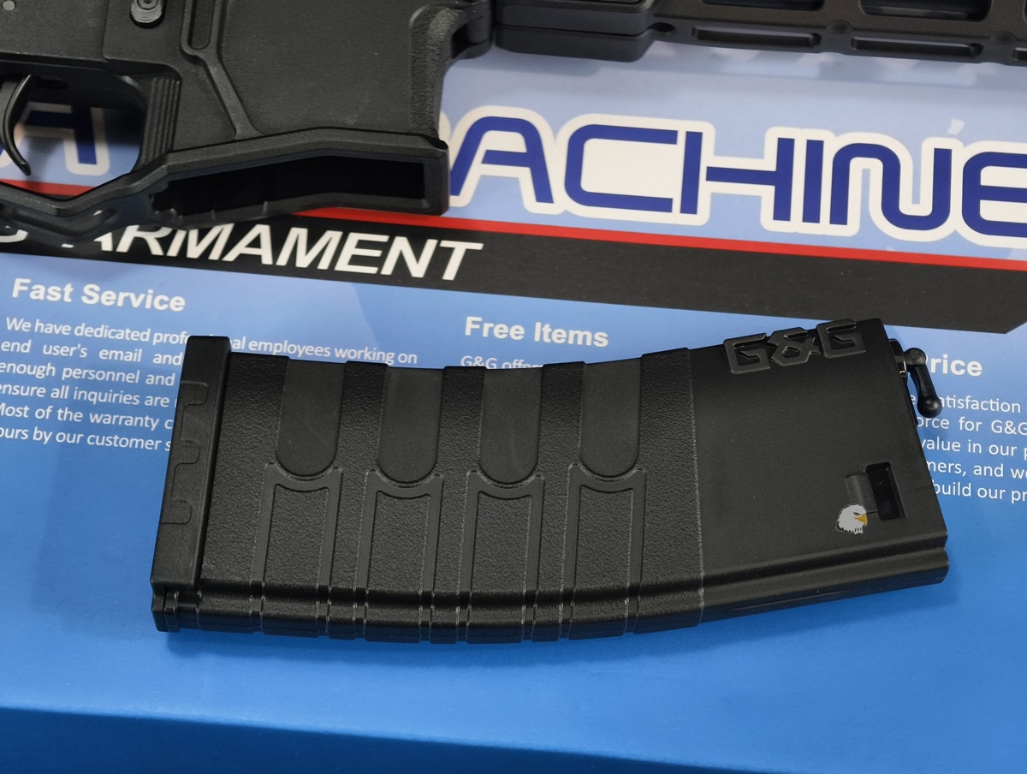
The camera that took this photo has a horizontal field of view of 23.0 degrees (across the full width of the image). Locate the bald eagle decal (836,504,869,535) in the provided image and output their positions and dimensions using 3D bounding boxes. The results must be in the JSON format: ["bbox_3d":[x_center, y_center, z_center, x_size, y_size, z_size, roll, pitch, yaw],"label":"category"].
[{"bbox_3d":[0.074,0.029,0.555,0.007,0.001,0.007,0,61,-5],"label":"bald eagle decal"}]

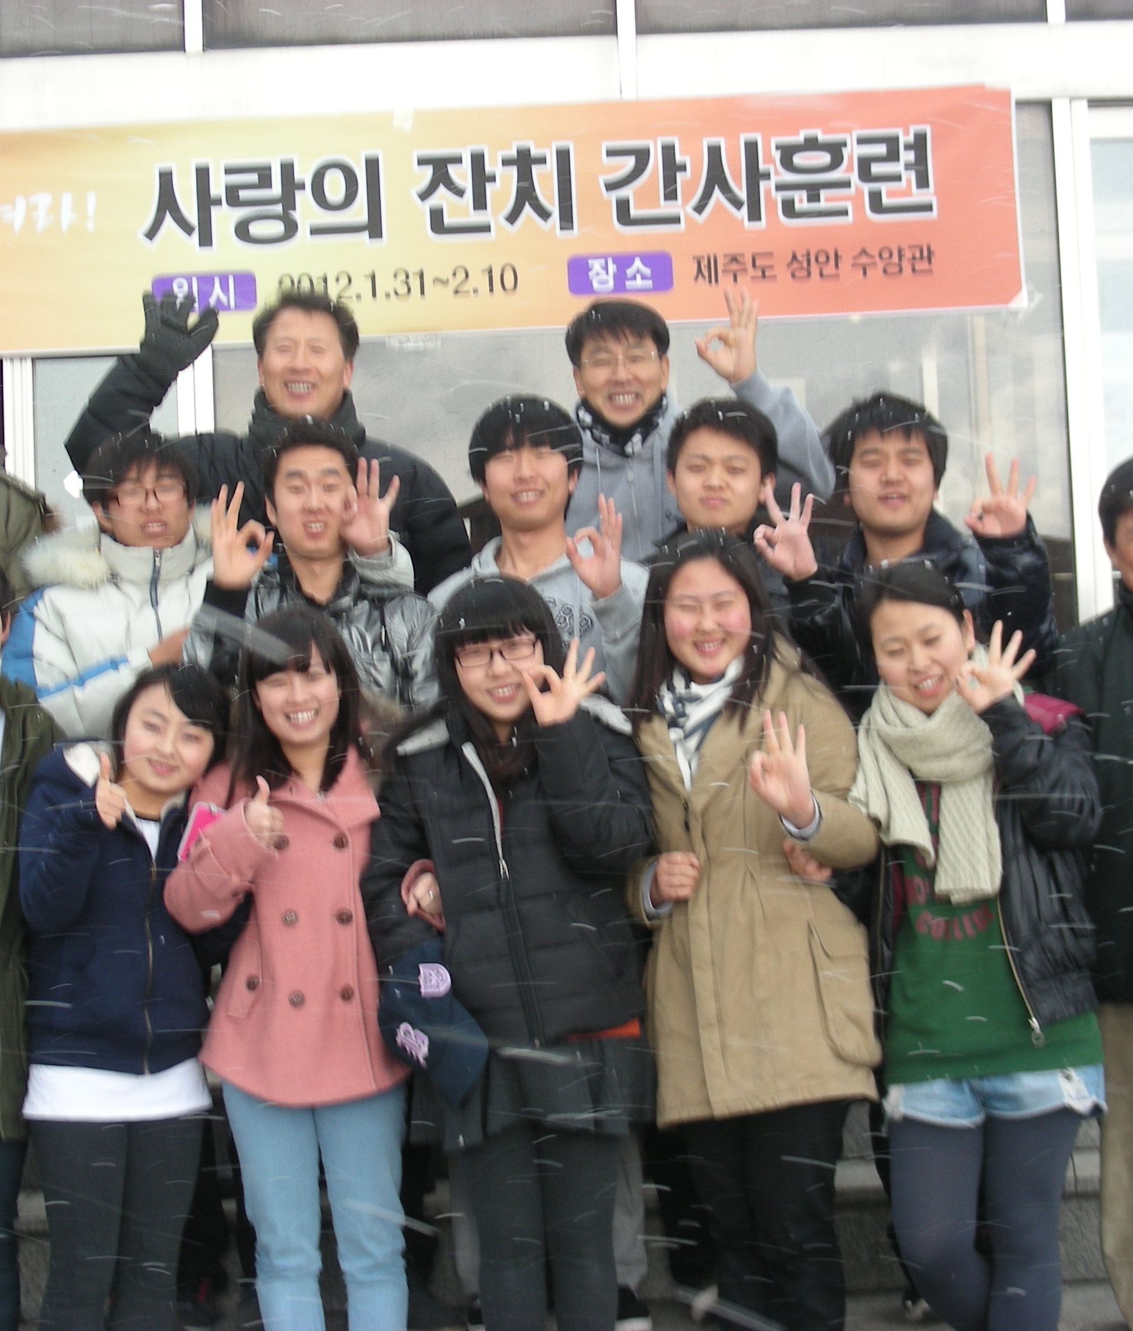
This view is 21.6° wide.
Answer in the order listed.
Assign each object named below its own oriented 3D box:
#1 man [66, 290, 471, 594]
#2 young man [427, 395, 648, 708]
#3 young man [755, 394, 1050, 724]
[{"bbox_3d":[-0.539,0.145,5.630,0.780,1.730,0.420,-2,-3,-4],"label":"man"},{"bbox_3d":[-0.042,0.345,5.200,0.490,1.650,0.420,-2,-3,0],"label":"young man"},{"bbox_3d":[0.615,0.338,5.200,0.580,1.650,0.460,-3,-3,5],"label":"young man"}]

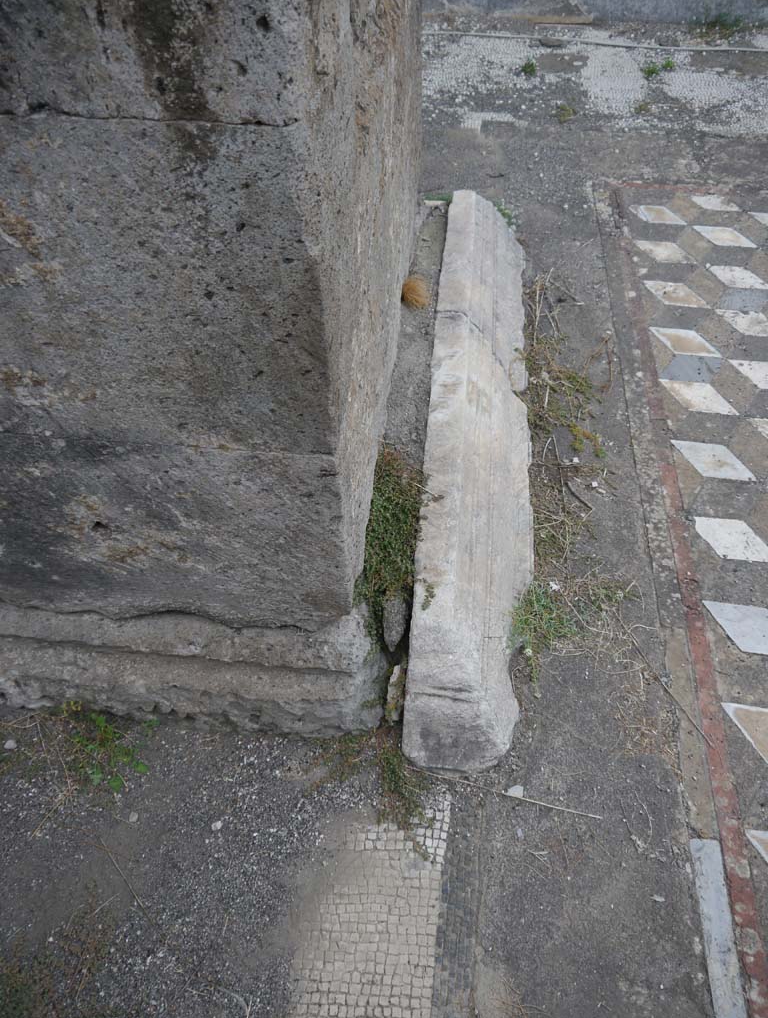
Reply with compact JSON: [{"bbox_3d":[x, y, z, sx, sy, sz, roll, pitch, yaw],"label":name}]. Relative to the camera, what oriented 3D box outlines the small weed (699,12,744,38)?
[{"bbox_3d":[1.795,-2.589,4.411,0.225,0.080,0.150,4,47,3],"label":"small weed"}]

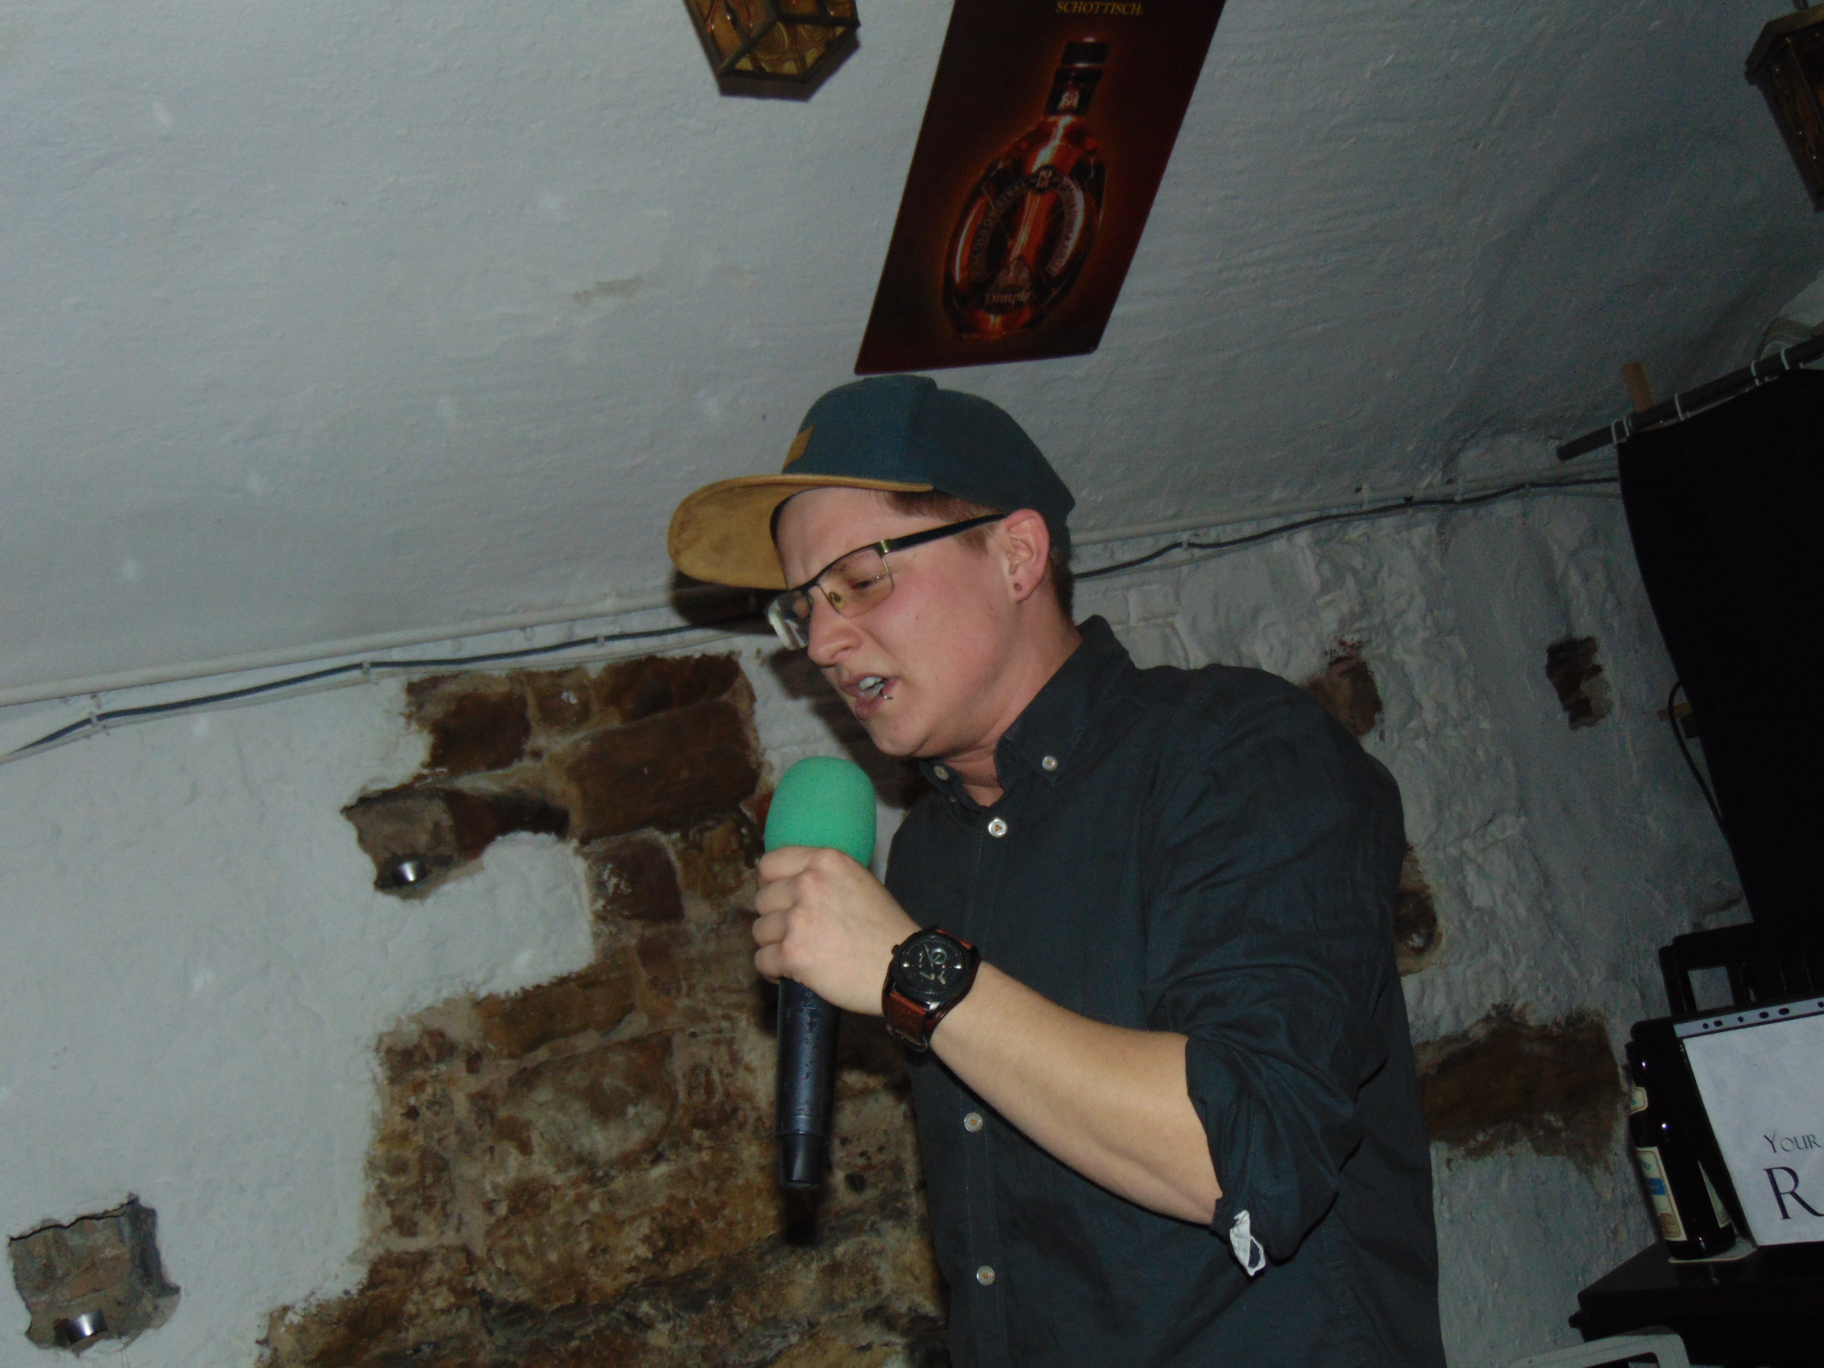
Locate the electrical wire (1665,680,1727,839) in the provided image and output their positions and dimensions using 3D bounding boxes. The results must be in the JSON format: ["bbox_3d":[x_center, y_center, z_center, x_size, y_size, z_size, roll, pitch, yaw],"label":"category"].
[{"bbox_3d":[1.025,0.099,2.680,0.055,0.215,0.030,-11,-6,-33],"label":"electrical wire"}]

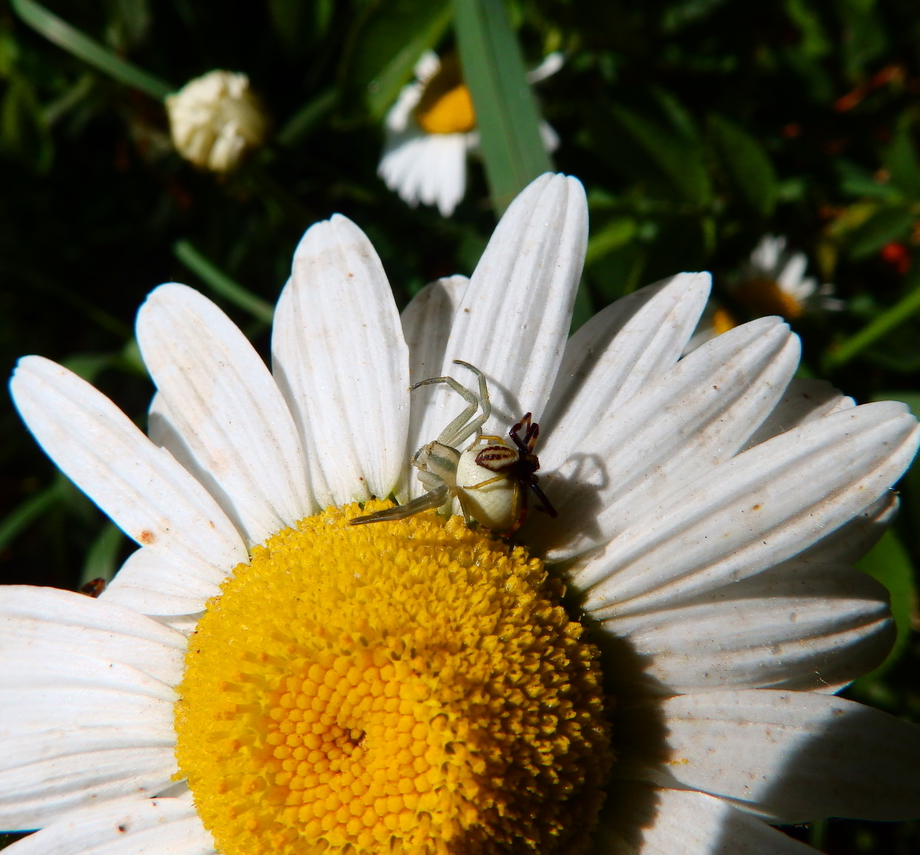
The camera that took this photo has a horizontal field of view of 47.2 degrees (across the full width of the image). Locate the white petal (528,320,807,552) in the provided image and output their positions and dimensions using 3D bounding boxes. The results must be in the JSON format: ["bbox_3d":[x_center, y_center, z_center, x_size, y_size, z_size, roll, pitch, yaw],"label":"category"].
[{"bbox_3d":[0.010,0.001,0.050,0.016,0.002,0.005,-42,77,4],"label":"white petal"}]

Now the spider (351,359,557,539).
[{"bbox_3d":[0.000,0.001,0.049,0.007,0.004,0.008,24,69,-9],"label":"spider"}]

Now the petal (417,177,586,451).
[{"bbox_3d":[0.003,-0.005,0.054,0.006,0.017,0.003,16,3,13],"label":"petal"}]

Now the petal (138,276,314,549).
[{"bbox_3d":[-0.013,-0.001,0.056,0.006,0.002,0.016,-32,77,6],"label":"petal"}]

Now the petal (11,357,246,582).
[{"bbox_3d":[-0.018,0.002,0.056,0.018,0.002,0.005,38,91,14],"label":"petal"}]

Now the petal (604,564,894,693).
[{"bbox_3d":[0.014,0.010,0.051,0.014,0.005,0.003,-5,-2,13],"label":"petal"}]

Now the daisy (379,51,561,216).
[{"bbox_3d":[0.002,-0.062,0.220,0.040,0.018,0.040,0,45,0],"label":"daisy"}]

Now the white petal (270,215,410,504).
[{"bbox_3d":[-0.006,-0.004,0.055,0.007,0.002,0.015,-6,81,11],"label":"white petal"}]

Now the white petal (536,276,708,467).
[{"bbox_3d":[0.008,-0.001,0.052,0.006,0.002,0.015,34,90,14],"label":"white petal"}]

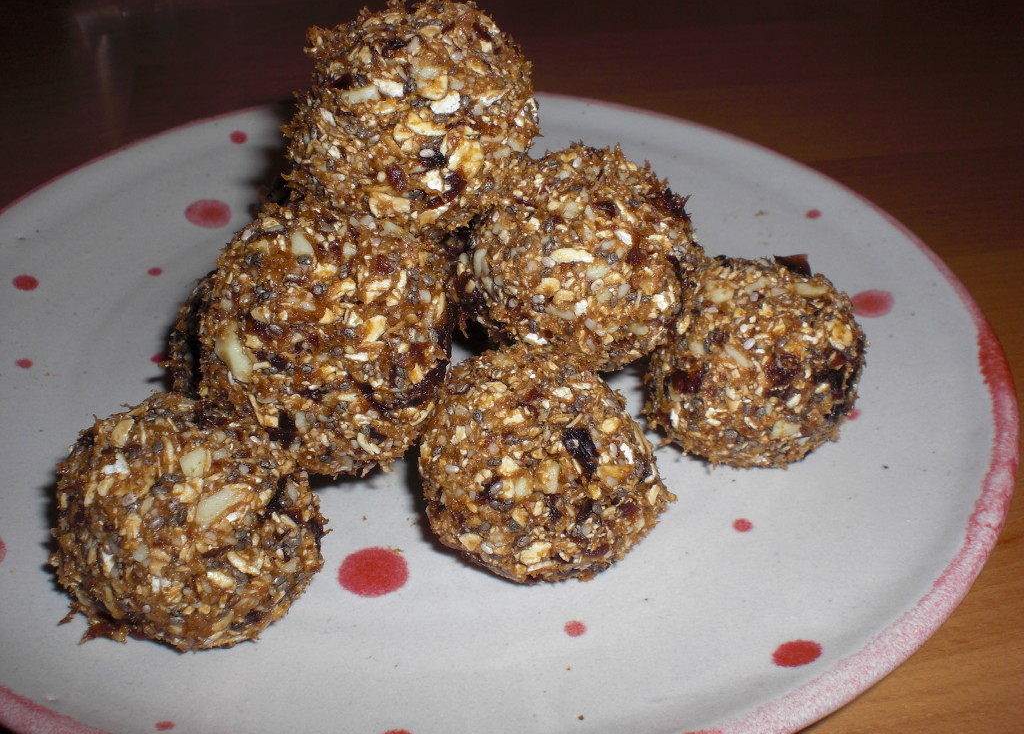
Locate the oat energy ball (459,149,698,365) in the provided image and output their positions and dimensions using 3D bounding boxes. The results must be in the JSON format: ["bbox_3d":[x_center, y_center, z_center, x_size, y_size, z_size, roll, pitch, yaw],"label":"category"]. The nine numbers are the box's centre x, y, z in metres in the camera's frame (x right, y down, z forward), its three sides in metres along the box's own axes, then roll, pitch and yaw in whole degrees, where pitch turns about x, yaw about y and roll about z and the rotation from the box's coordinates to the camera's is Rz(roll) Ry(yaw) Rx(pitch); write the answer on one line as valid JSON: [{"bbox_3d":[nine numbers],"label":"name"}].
[{"bbox_3d":[0.013,-0.020,0.210,0.045,0.042,0.044,1,38,0],"label":"oat energy ball"}]

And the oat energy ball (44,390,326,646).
[{"bbox_3d":[-0.052,0.025,0.184,0.043,0.041,0.042,1,38,0],"label":"oat energy ball"}]

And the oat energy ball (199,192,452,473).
[{"bbox_3d":[-0.029,-0.005,0.178,0.041,0.044,0.042,1,38,0],"label":"oat energy ball"}]

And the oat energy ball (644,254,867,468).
[{"bbox_3d":[0.047,-0.001,0.220,0.041,0.041,0.041,1,38,0],"label":"oat energy ball"}]

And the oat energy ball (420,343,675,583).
[{"bbox_3d":[0.005,0.017,0.195,0.043,0.041,0.042,1,38,0],"label":"oat energy ball"}]

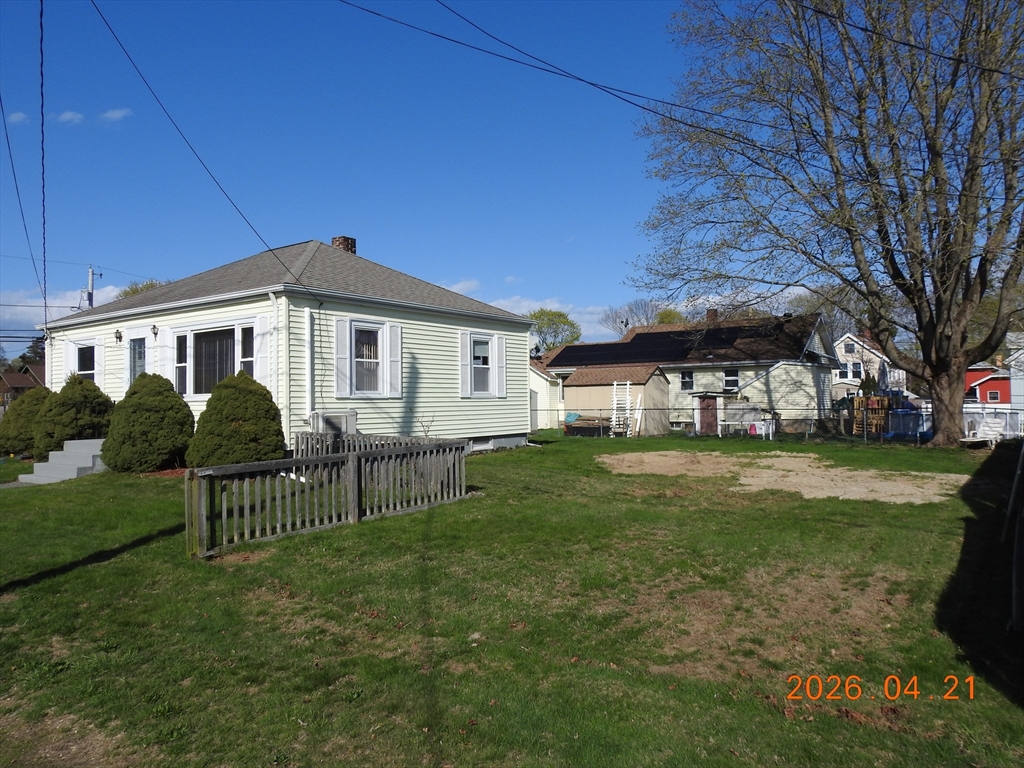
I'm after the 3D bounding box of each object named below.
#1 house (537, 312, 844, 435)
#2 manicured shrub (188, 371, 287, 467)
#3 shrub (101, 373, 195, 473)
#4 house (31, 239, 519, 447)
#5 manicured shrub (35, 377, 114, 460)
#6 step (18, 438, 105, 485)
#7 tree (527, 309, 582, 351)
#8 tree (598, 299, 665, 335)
[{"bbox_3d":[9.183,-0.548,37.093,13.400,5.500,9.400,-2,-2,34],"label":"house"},{"bbox_3d":[-4.269,0.621,11.186,1.580,1.660,1.580,-2,-2,34],"label":"manicured shrub"},{"bbox_3d":[-6.492,0.668,12.700,1.650,1.750,1.650,-2,-2,34],"label":"shrub"},{"bbox_3d":[-5.367,-0.964,17.555,9.400,5.350,7.900,-2,-2,34],"label":"house"},{"bbox_3d":[-9.227,0.751,14.865,1.700,1.820,1.650,-2,-2,34],"label":"manicured shrub"},{"bbox_3d":[-8.185,1.485,13.781,1.740,0.760,1.800,-2,-2,34],"label":"step"},{"bbox_3d":[3.154,-1.433,53.885,4.800,8.780,4.800,-2,-2,34],"label":"tree"},{"bbox_3d":[11.043,-2.263,63.858,6.800,10.890,6.800,-2,-2,34],"label":"tree"}]

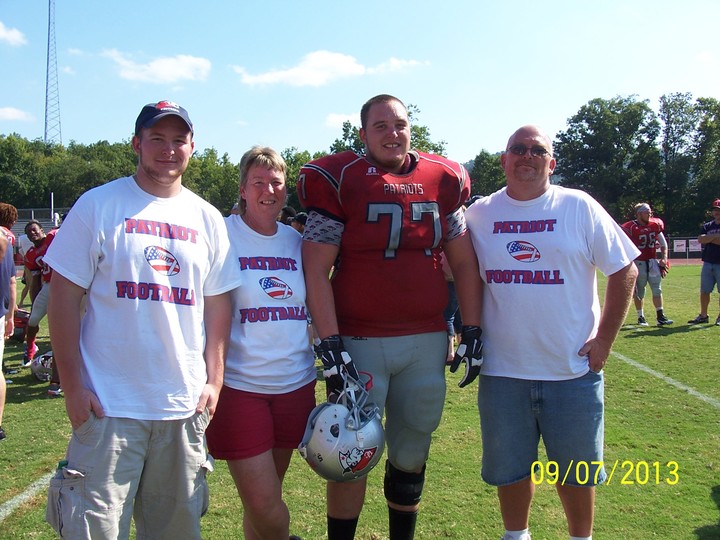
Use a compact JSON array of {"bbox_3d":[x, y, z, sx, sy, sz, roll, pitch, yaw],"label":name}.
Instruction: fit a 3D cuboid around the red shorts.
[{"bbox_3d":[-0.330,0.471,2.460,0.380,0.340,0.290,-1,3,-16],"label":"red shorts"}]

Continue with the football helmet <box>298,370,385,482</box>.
[{"bbox_3d":[-0.048,0.535,2.410,0.275,0.330,0.245,37,19,-3],"label":"football helmet"}]

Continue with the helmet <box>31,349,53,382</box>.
[{"bbox_3d":[-2.872,0.885,6.680,0.250,0.275,0.310,-2,4,-41],"label":"helmet"}]

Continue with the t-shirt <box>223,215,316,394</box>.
[{"bbox_3d":[-0.313,0.117,2.460,0.440,0.610,0.280,-1,3,-14],"label":"t-shirt"}]

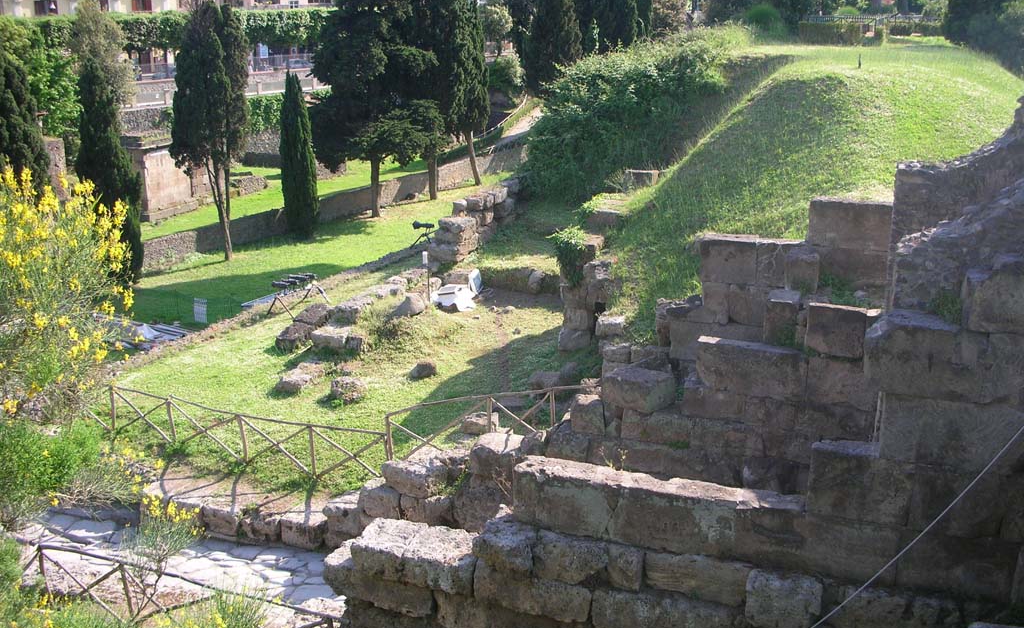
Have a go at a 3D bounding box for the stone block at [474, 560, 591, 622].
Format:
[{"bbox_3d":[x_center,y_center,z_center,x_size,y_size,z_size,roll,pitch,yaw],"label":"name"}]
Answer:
[{"bbox_3d":[0.394,3.705,14.296,1.676,0.590,0.650,6,17,22],"label":"stone block"}]

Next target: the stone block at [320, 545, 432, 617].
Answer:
[{"bbox_3d":[-1.768,3.823,15.045,1.700,0.450,0.770,6,17,19],"label":"stone block"}]

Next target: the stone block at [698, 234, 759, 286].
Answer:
[{"bbox_3d":[3.448,-0.871,16.247,0.842,0.675,0.651,4,17,17],"label":"stone block"}]

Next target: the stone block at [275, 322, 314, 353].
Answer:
[{"bbox_3d":[-5.715,0.594,27.392,0.950,0.420,0.900,6,18,19],"label":"stone block"}]

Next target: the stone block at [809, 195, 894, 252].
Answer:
[{"bbox_3d":[5.050,-1.353,15.449,1.180,0.710,0.550,6,16,21],"label":"stone block"}]

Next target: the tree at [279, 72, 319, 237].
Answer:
[{"bbox_3d":[-8.681,-6.367,41.640,1.478,6.520,1.478,0,15,0],"label":"tree"}]

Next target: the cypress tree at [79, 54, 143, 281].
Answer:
[{"bbox_3d":[-13.937,-5.015,36.055,1.900,7.700,1.900,-1,17,0],"label":"cypress tree"}]

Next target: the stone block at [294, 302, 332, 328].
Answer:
[{"bbox_3d":[-5.096,0.038,26.448,0.600,0.400,1.100,4,17,14],"label":"stone block"}]

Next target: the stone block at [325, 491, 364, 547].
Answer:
[{"bbox_3d":[-3.069,3.791,19.327,0.720,0.820,0.600,6,18,19],"label":"stone block"}]

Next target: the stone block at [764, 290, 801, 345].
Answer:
[{"bbox_3d":[3.372,0.059,12.939,0.380,0.550,0.550,6,17,19],"label":"stone block"}]

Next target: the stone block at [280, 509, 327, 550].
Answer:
[{"bbox_3d":[-3.452,3.654,17.542,0.780,0.350,0.500,6,17,19],"label":"stone block"}]

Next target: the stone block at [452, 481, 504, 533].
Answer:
[{"bbox_3d":[-0.506,3.237,18.245,0.920,0.920,0.700,6,18,19],"label":"stone block"}]

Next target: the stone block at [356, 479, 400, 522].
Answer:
[{"bbox_3d":[-2.198,3.166,17.969,0.719,0.564,0.600,6,16,21],"label":"stone block"}]

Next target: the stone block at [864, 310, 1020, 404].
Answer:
[{"bbox_3d":[4.795,0.457,11.612,1.557,0.799,0.750,6,18,19],"label":"stone block"}]

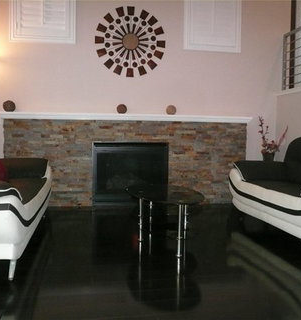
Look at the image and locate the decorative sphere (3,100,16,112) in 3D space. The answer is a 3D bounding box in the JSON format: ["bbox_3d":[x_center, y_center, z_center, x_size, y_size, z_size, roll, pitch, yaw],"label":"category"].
[{"bbox_3d":[-1.725,-0.651,4.231,0.154,0.154,0.154,0,3,-8],"label":"decorative sphere"}]

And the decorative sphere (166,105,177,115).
[{"bbox_3d":[0.278,-0.650,4.526,0.138,0.138,0.138,0,3,-8],"label":"decorative sphere"}]

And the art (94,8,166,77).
[{"bbox_3d":[-0.258,-1.548,4.520,0.910,0.905,0.040,0,3,-8],"label":"art"}]

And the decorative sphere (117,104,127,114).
[{"bbox_3d":[-0.359,-0.649,4.432,0.135,0.135,0.135,0,3,-8],"label":"decorative sphere"}]

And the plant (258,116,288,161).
[{"bbox_3d":[1.530,-0.219,4.330,0.340,0.652,0.280,0,3,-8],"label":"plant"}]

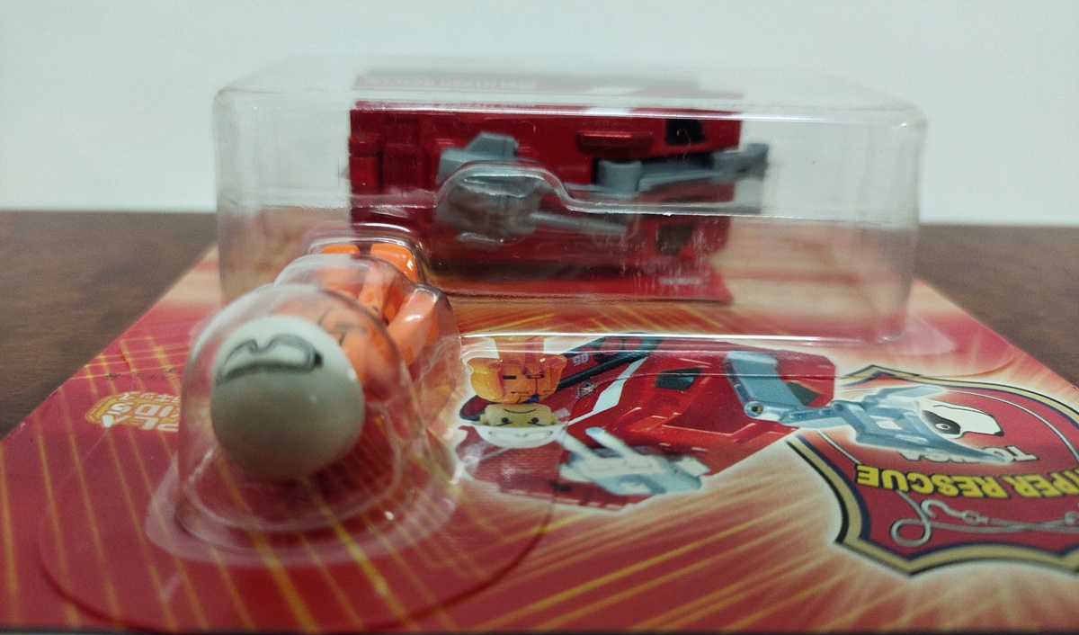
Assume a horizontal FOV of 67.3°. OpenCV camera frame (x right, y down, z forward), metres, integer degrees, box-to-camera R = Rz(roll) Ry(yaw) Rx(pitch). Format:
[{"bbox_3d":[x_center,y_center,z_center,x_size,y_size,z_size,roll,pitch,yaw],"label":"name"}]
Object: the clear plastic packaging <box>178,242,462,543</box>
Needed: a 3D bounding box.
[{"bbox_3d":[-0.028,0.003,0.113,0.034,0.023,0.058,1,22,-4],"label":"clear plastic packaging"}]

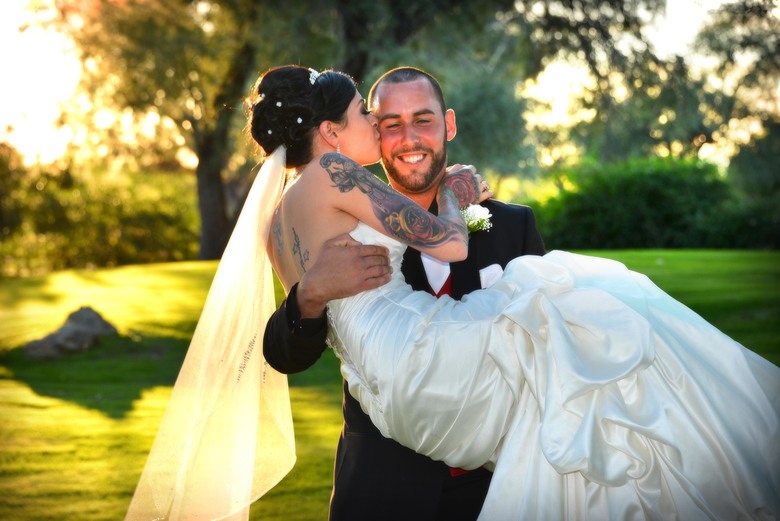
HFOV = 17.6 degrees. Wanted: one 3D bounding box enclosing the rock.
[{"bbox_3d":[-2.153,0.487,17.000,0.640,0.330,0.470,0,3,0],"label":"rock"}]

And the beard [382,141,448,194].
[{"bbox_3d":[0.050,-0.178,4.880,0.130,0.105,0.110,-4,2,4],"label":"beard"}]

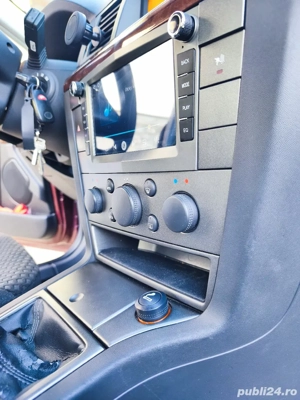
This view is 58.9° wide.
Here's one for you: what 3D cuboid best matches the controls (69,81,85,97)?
[{"bbox_3d":[-0.098,-0.149,0.360,0.013,0.019,0.019,-7,9,-39],"label":"controls"}]

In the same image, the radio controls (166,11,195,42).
[{"bbox_3d":[0.026,-0.138,0.213,0.013,0.019,0.019,-7,9,-39],"label":"radio controls"}]

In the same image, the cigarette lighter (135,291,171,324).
[{"bbox_3d":[0.003,0.098,0.244,0.031,0.014,0.031,-11,14,3],"label":"cigarette lighter"}]

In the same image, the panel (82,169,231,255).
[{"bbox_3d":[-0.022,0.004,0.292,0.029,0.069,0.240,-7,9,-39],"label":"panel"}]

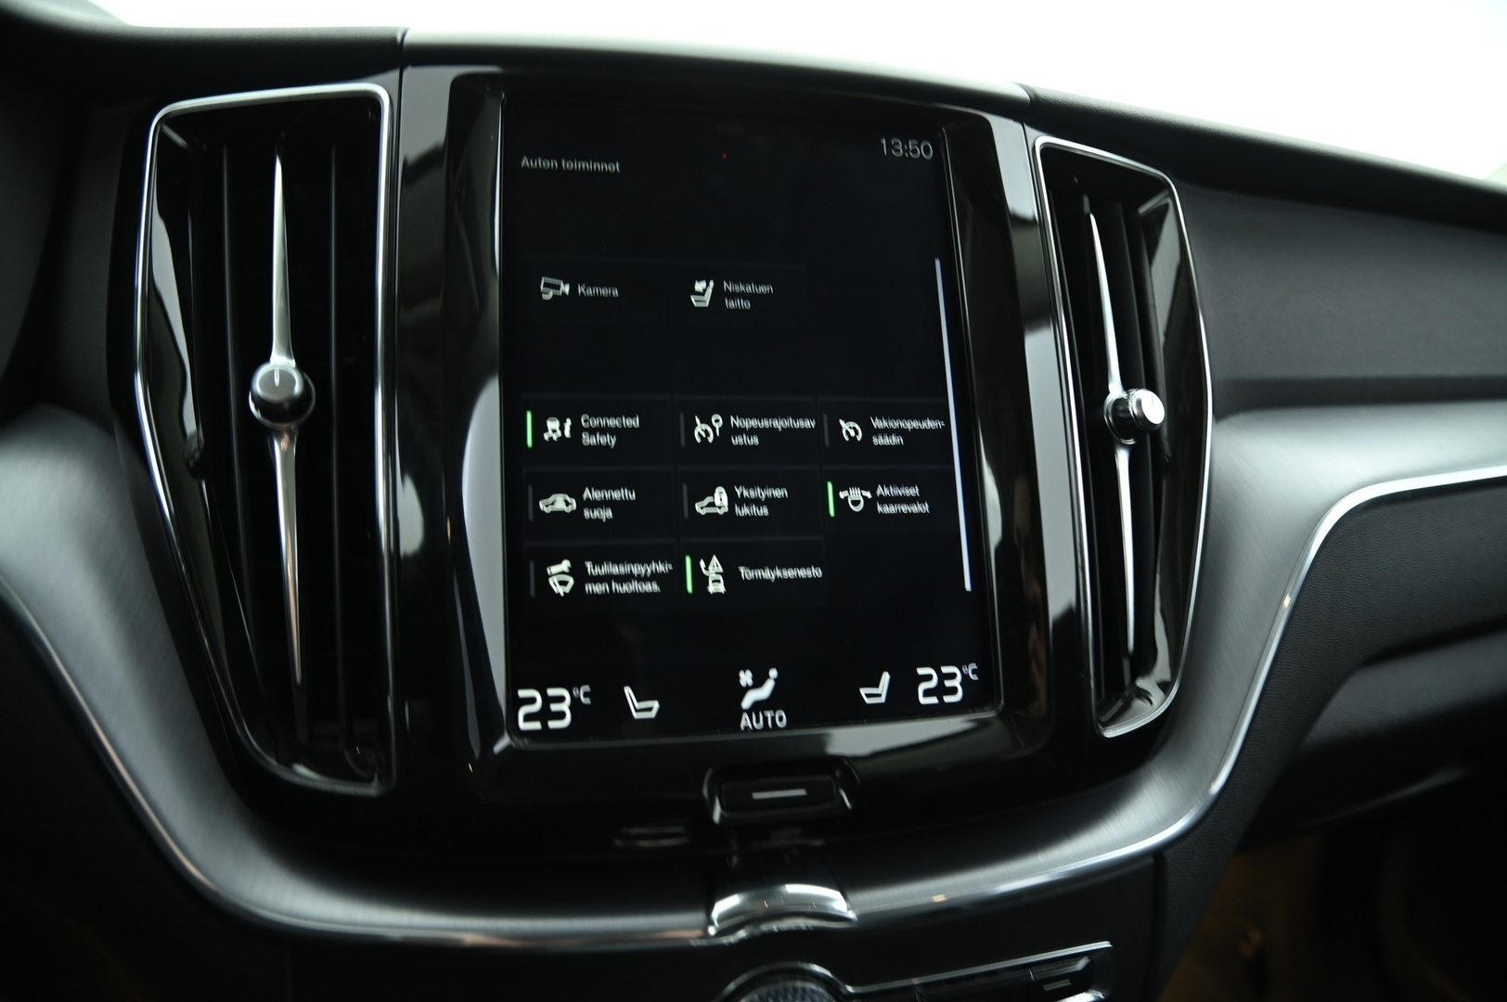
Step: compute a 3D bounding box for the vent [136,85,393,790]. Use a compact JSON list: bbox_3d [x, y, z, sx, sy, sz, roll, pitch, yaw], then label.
[{"bbox_3d":[-0.131,-0.021,0.270,0.072,0.195,0.034,-5,-10,4],"label":"vent"}]

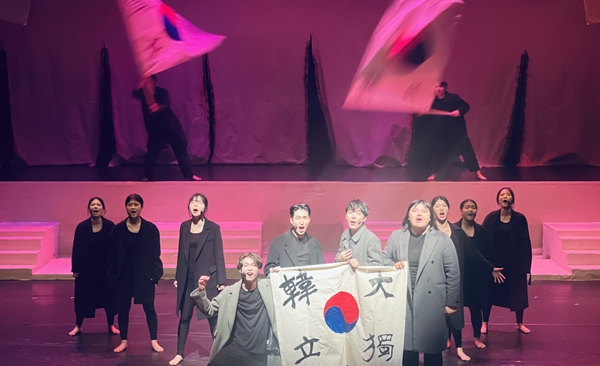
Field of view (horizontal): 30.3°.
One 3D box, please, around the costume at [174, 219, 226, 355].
[{"bbox_3d":[-0.988,1.028,11.014,0.520,1.330,0.450,0,4,3],"label":"costume"}]

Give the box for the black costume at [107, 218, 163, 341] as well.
[{"bbox_3d":[-1.706,0.990,11.481,0.570,1.250,0.380,0,5,-3],"label":"black costume"}]

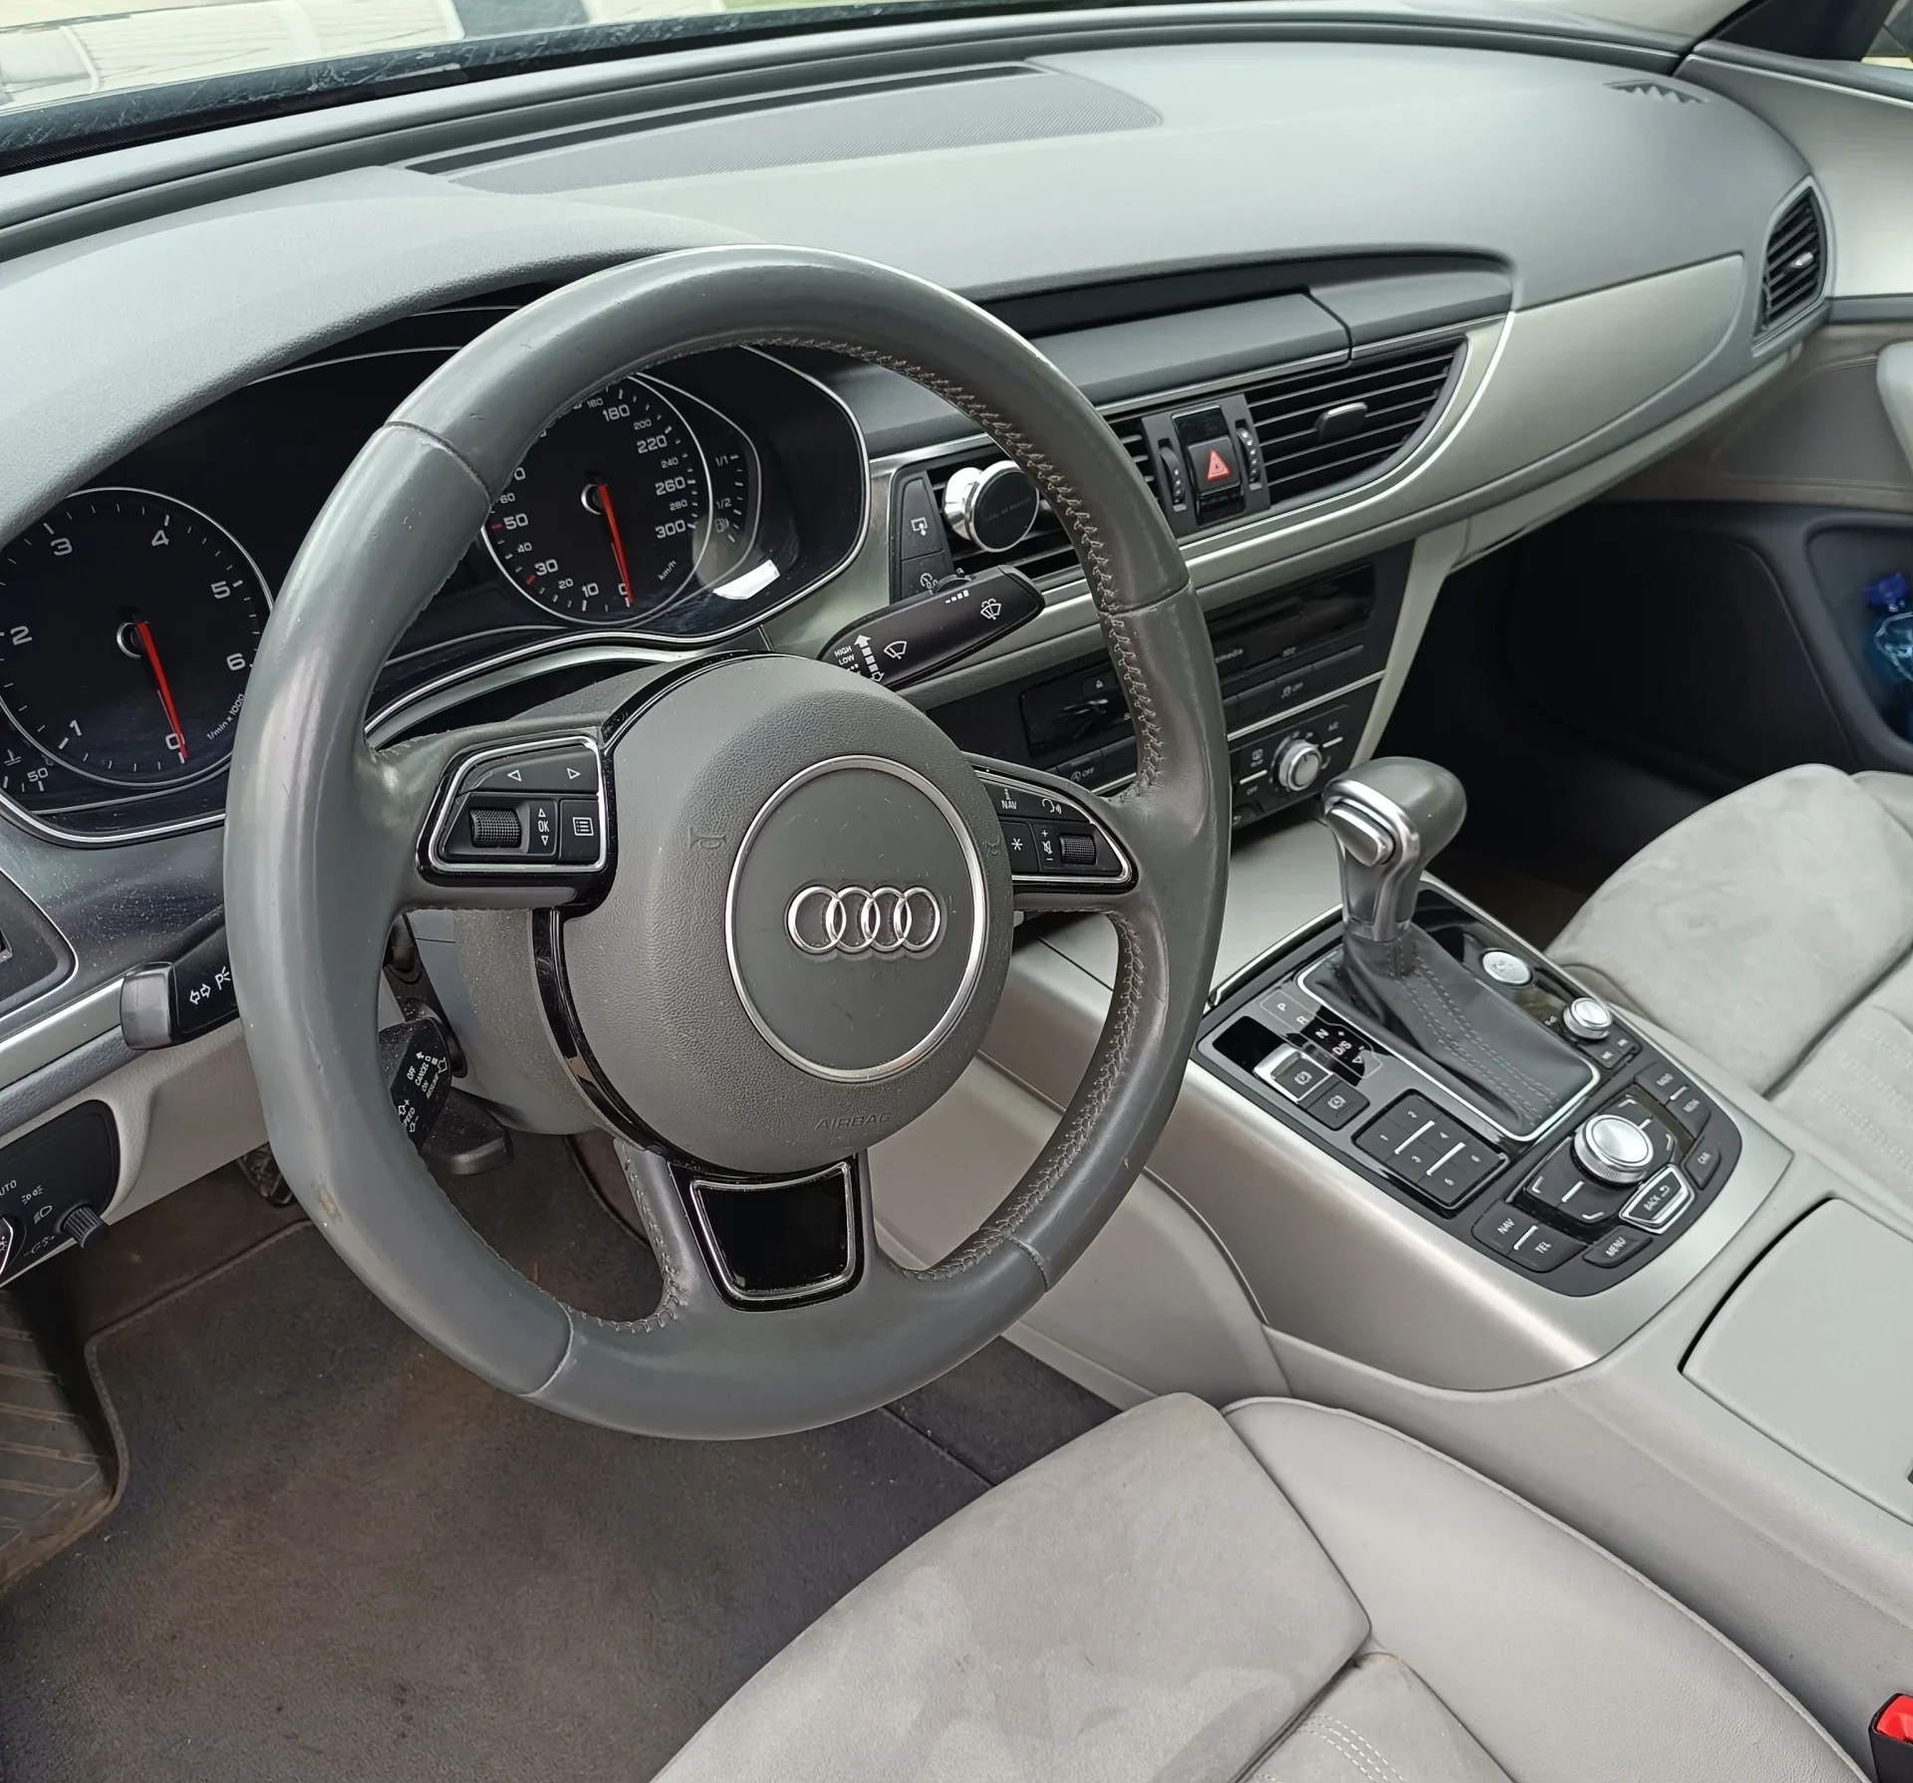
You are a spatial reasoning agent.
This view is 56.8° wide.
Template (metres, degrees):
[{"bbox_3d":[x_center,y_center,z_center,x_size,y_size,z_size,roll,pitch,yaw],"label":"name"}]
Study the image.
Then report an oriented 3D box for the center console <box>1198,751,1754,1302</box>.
[{"bbox_3d":[0.273,0.054,0.846,0.210,0.130,0.242,-26,53,-36],"label":"center console"}]

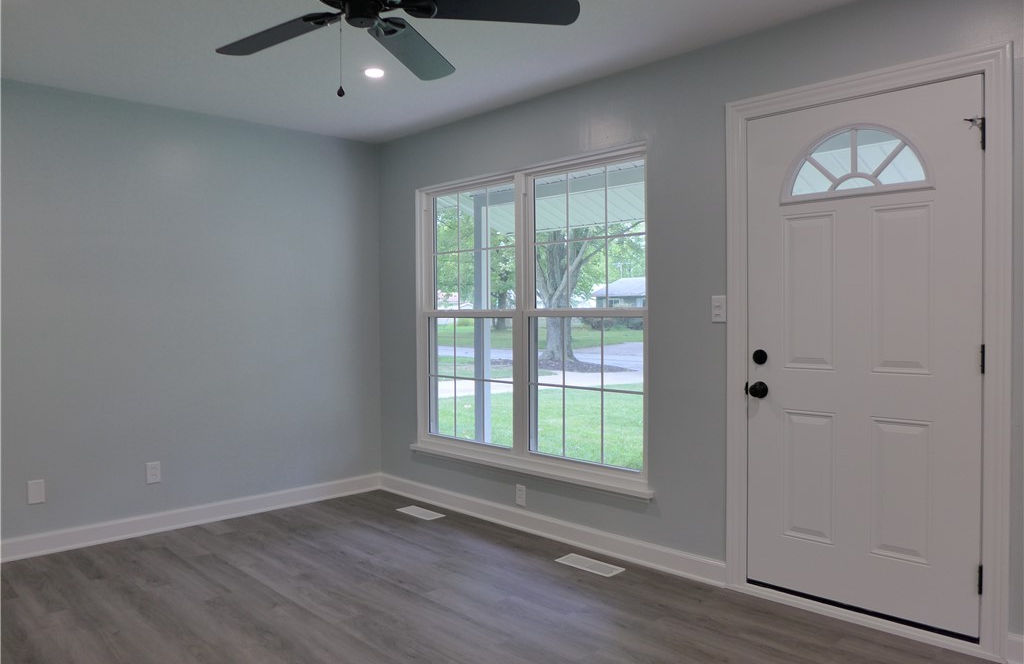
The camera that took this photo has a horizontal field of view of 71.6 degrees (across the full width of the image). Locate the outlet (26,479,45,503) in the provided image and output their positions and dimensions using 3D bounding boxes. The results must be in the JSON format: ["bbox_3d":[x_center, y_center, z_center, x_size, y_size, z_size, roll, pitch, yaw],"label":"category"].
[{"bbox_3d":[-2.465,0.832,3.684,0.080,0.122,0.012,-1,1,-45],"label":"outlet"}]

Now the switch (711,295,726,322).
[{"bbox_3d":[0.948,-0.103,3.245,0.075,0.122,0.012,1,1,44],"label":"switch"}]

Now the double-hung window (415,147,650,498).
[{"bbox_3d":[0.035,-0.064,4.179,1.848,1.770,0.120,1,1,44],"label":"double-hung window"}]

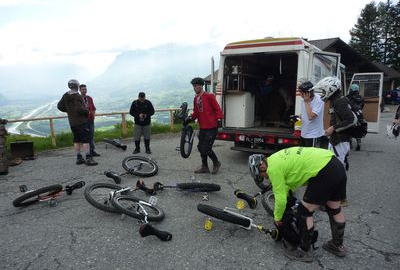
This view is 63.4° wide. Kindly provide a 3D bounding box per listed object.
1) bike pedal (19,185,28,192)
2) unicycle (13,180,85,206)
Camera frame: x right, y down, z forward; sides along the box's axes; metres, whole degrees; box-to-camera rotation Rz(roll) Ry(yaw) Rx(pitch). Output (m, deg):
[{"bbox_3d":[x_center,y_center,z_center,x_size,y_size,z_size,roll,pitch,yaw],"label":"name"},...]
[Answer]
[{"bbox_3d":[-2.340,0.700,4.280,0.100,0.100,0.035,-15,-9,-30],"label":"bike pedal"},{"bbox_3d":[-2.020,0.785,4.400,0.660,0.400,0.970,-23,-9,33],"label":"unicycle"}]

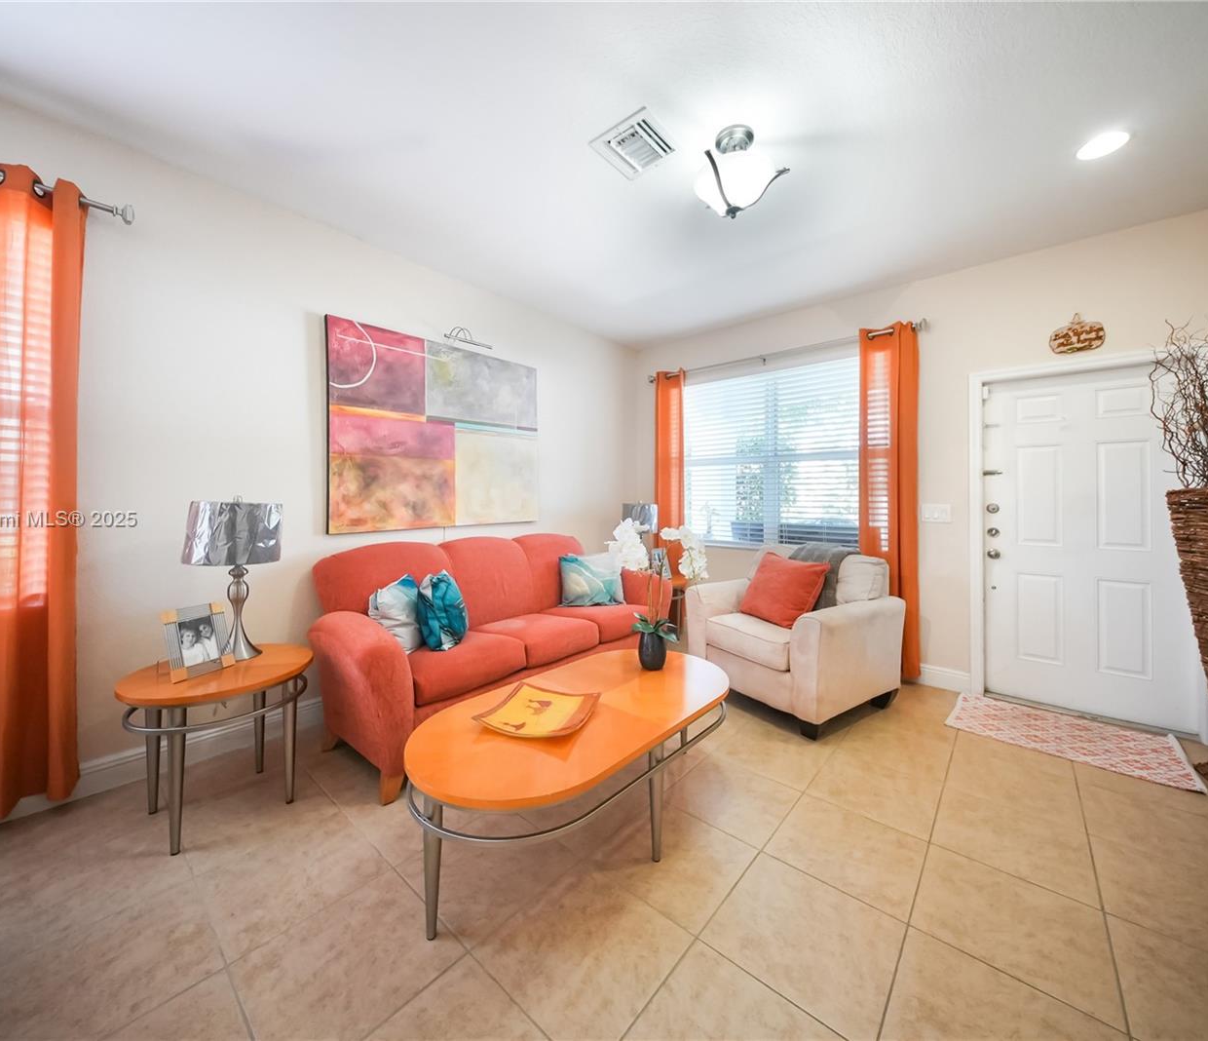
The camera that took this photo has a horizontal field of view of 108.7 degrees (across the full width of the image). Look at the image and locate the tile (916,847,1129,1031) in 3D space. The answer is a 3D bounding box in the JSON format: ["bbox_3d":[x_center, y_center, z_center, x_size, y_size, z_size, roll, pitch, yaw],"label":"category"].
[{"bbox_3d":[1.285,1.267,1.377,0.457,0.010,0.457,1,2,41],"label":"tile"}]

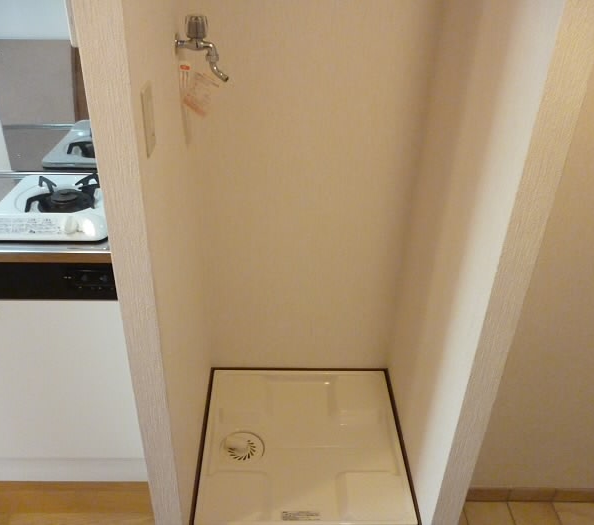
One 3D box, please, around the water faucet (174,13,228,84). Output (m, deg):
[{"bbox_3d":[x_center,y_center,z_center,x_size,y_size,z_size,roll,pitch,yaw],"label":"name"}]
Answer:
[{"bbox_3d":[-0.214,-0.489,1.300,0.118,0.147,0.052,1,32,-2],"label":"water faucet"}]

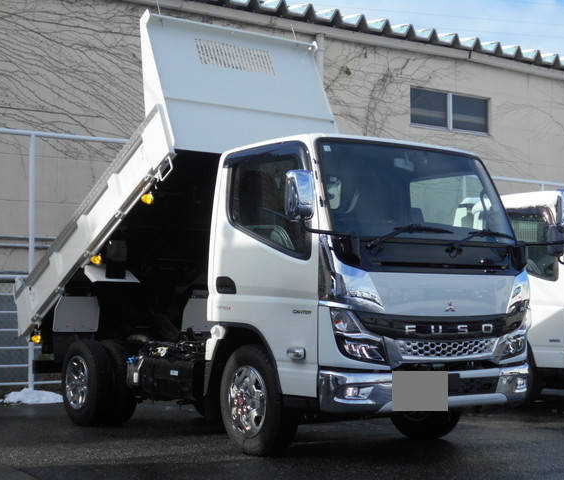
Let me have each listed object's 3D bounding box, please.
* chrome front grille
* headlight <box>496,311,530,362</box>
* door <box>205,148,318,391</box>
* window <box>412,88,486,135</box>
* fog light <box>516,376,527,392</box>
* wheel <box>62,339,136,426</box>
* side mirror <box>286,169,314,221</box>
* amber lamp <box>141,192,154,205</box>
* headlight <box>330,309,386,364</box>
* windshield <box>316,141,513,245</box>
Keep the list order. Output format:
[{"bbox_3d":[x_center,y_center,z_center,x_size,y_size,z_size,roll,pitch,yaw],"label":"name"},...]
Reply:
[{"bbox_3d":[0.986,0.649,6.402,0.810,0.145,0.100,3,-5,-35],"label":"chrome front grille"},{"bbox_3d":[1.471,0.609,6.846,0.310,0.320,0.190,3,-5,-35],"label":"headlight"},{"bbox_3d":[-0.091,0.179,6.637,0.170,1.520,1.180,3,-5,-35],"label":"door"},{"bbox_3d":[2.749,-2.121,17.600,1.700,0.620,0.120,3,-5,-35],"label":"window"},{"bbox_3d":[1.519,0.926,6.860,0.110,0.105,0.090,3,-5,-35],"label":"fog light"},{"bbox_3d":[-1.491,1.180,8.904,0.435,0.698,0.698,3,-5,-34],"label":"wheel"},{"bbox_3d":[0.097,-0.248,5.887,0.162,0.288,0.091,1,-4,-19],"label":"side mirror"},{"bbox_3d":[-0.991,-0.298,7.923,0.076,0.081,0.096,3,-30,-34],"label":"amber lamp"},{"bbox_3d":[0.436,0.552,6.118,0.344,0.309,0.192,3,-5,-34],"label":"headlight"},{"bbox_3d":[0.870,-0.300,6.645,1.488,0.678,0.162,3,-28,-34],"label":"windshield"}]

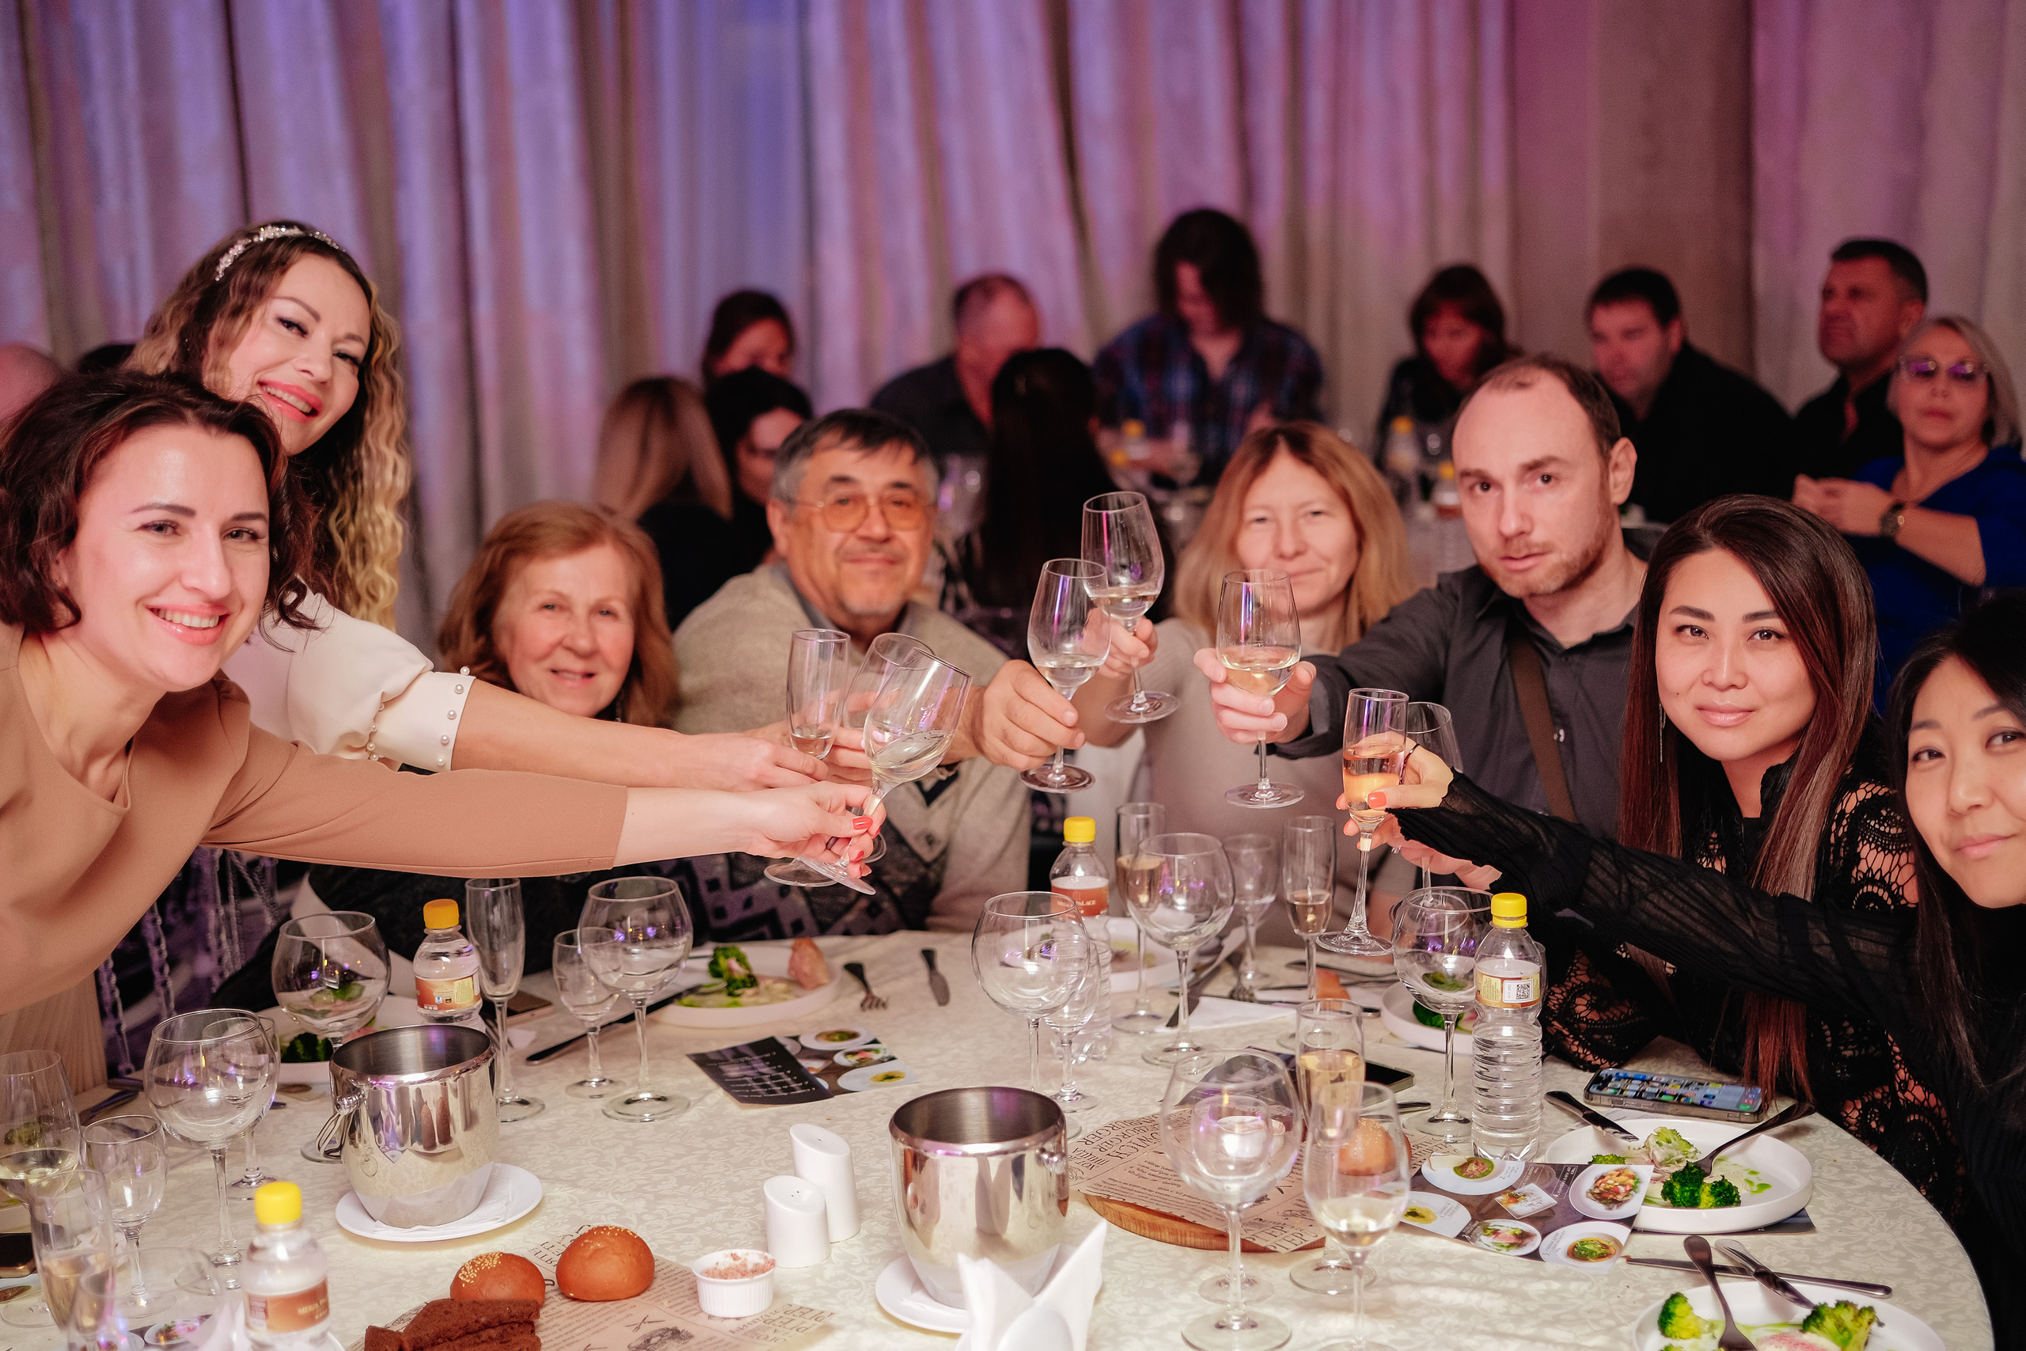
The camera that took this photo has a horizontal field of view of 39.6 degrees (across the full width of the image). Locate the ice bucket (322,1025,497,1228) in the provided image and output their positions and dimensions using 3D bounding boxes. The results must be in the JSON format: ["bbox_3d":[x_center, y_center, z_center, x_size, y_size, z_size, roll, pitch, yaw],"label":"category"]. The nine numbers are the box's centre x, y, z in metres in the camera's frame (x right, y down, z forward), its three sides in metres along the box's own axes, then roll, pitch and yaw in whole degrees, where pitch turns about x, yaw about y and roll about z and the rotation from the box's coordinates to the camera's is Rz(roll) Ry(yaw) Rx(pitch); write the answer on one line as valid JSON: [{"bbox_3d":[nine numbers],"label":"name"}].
[{"bbox_3d":[-0.509,0.389,2.414,0.140,0.139,0.151,-2,12,0],"label":"ice bucket"}]

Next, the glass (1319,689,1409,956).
[{"bbox_3d":[0.303,0.122,2.404,0.067,0.220,0.067,4,12,-1],"label":"glass"}]

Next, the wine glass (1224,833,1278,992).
[{"bbox_3d":[0.247,0.246,2.935,0.064,0.148,0.064,-2,12,0],"label":"wine glass"}]

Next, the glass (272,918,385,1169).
[{"bbox_3d":[-0.609,0.325,2.533,0.105,0.210,0.105,-2,12,0],"label":"glass"}]

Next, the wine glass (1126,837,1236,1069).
[{"bbox_3d":[0.163,0.264,2.708,0.105,0.210,0.105,-2,12,0],"label":"wine glass"}]

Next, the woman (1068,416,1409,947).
[{"bbox_3d":[0.262,0.400,3.089,0.500,1.313,0.700,1,12,12],"label":"woman"}]

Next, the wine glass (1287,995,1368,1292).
[{"bbox_3d":[0.248,0.364,2.186,0.067,0.220,0.067,-2,12,0],"label":"wine glass"}]

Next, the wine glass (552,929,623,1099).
[{"bbox_3d":[-0.408,0.327,2.722,0.065,0.152,0.065,-2,12,0],"label":"wine glass"}]

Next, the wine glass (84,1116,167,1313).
[{"bbox_3d":[-0.706,0.434,2.252,0.065,0.152,0.065,-2,12,0],"label":"wine glass"}]

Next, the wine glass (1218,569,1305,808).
[{"bbox_3d":[0.224,0.009,2.531,0.076,0.205,0.076,-3,12,0],"label":"wine glass"}]

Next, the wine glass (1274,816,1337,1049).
[{"bbox_3d":[0.295,0.254,2.792,0.064,0.225,0.064,-2,12,0],"label":"wine glass"}]

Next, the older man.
[{"bbox_3d":[-0.154,0.389,3.151,0.540,1.334,0.720,-2,12,-3],"label":"older man"}]

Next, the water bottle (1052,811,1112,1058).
[{"bbox_3d":[0.068,0.253,2.732,0.060,0.229,0.060,-2,12,0],"label":"water bottle"}]

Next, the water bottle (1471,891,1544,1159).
[{"bbox_3d":[0.429,0.302,2.435,0.060,0.229,0.060,-2,12,0],"label":"water bottle"}]

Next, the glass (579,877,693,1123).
[{"bbox_3d":[-0.353,0.306,2.659,0.106,0.214,0.106,-2,12,0],"label":"glass"}]

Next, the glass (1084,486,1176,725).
[{"bbox_3d":[0.109,-0.065,2.649,0.079,0.210,0.079,-8,23,1],"label":"glass"}]

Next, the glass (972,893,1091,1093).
[{"bbox_3d":[0.019,0.307,2.523,0.105,0.210,0.105,-2,12,0],"label":"glass"}]

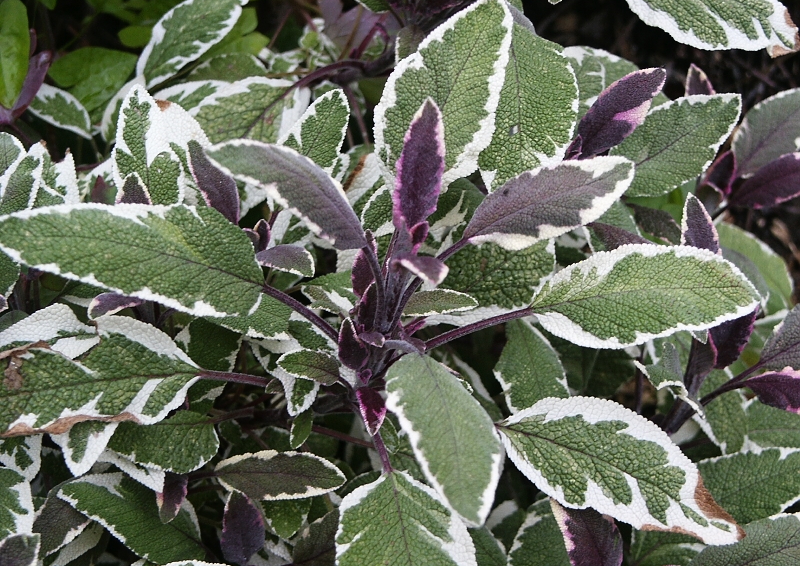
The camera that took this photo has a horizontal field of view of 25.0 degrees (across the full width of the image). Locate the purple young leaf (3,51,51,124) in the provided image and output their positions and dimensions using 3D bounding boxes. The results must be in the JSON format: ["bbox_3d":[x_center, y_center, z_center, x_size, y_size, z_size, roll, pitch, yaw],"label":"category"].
[{"bbox_3d":[-0.139,-0.073,0.670,0.010,0.032,0.006,44,20,25],"label":"purple young leaf"}]

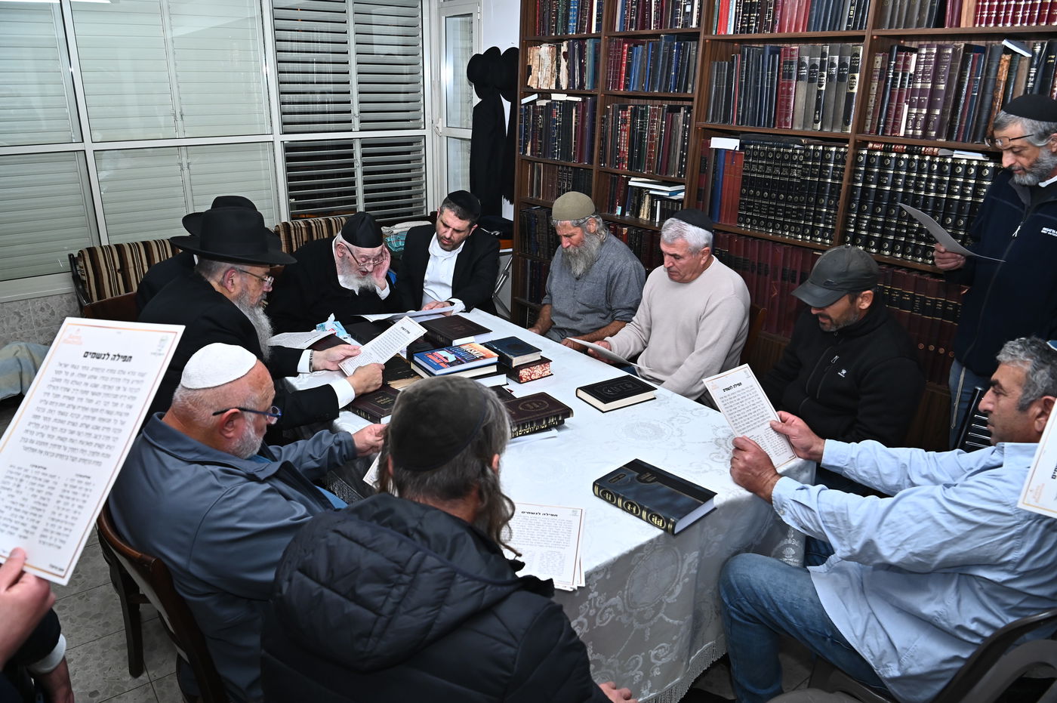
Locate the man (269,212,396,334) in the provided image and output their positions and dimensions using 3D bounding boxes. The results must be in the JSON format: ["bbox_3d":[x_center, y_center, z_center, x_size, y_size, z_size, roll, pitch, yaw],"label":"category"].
[{"bbox_3d":[-0.762,0.038,2.982,0.580,1.255,0.850,-17,27,-41],"label":"man"}]

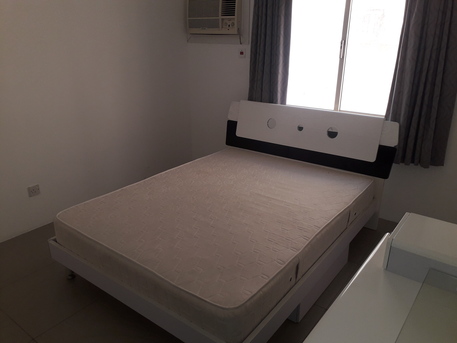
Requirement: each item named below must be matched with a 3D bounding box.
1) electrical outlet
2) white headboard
[{"bbox_3d":[-1.655,0.167,3.044,0.016,0.086,0.090,15,25,34],"label":"electrical outlet"},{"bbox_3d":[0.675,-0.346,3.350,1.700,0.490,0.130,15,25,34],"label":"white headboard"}]

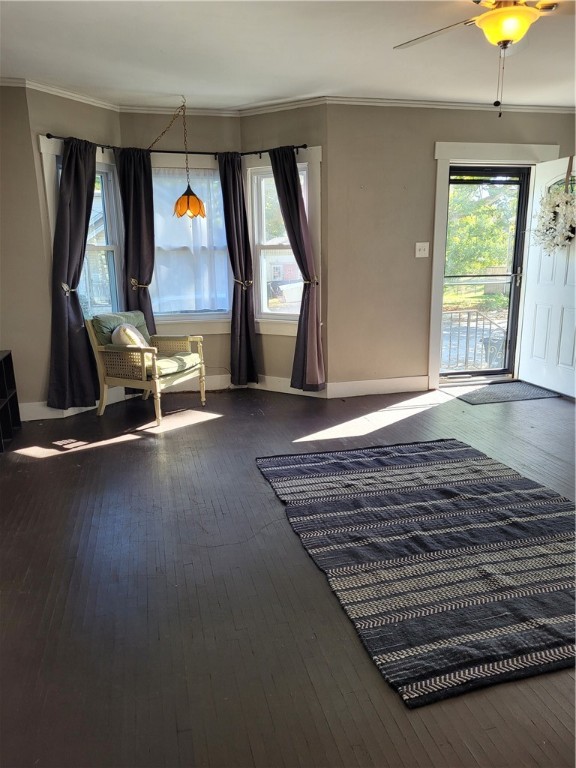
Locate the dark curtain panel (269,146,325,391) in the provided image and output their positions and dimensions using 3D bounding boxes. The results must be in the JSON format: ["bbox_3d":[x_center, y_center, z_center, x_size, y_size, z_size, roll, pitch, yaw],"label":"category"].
[{"bbox_3d":[0.084,-0.962,5.037,0.530,2.090,0.140,7,15,31],"label":"dark curtain panel"}]

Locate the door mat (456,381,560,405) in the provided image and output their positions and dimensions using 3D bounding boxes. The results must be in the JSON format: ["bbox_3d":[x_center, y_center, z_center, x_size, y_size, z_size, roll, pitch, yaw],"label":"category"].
[{"bbox_3d":[1.943,0.070,5.334,0.910,0.012,0.620,-4,13,-13],"label":"door mat"}]

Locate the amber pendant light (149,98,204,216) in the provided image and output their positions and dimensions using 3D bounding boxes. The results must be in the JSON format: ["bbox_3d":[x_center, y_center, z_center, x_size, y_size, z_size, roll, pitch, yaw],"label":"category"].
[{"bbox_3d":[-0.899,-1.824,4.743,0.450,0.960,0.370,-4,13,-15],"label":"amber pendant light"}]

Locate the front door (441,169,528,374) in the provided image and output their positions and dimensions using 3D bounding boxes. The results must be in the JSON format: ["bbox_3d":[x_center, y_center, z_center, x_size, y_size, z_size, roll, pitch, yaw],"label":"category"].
[{"bbox_3d":[1.839,-1.018,5.430,0.875,1.935,0.060,-4,13,-13],"label":"front door"}]

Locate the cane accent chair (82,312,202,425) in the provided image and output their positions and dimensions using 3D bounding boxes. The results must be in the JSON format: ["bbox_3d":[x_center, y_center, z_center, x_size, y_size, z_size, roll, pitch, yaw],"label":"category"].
[{"bbox_3d":[-1.152,-0.165,4.787,0.710,0.800,0.660,5,14,25],"label":"cane accent chair"}]

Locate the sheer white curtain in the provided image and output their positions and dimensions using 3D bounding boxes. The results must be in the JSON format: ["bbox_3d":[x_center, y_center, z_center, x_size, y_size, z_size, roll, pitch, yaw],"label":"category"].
[{"bbox_3d":[-0.920,-1.272,5.263,0.725,1.305,0.100,-4,13,-15],"label":"sheer white curtain"}]

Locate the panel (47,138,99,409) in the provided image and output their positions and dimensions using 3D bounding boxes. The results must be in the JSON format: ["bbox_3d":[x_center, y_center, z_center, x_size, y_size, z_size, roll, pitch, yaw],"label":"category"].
[{"bbox_3d":[-1.681,-0.816,4.550,0.150,2.090,0.610,7,15,30],"label":"panel"}]

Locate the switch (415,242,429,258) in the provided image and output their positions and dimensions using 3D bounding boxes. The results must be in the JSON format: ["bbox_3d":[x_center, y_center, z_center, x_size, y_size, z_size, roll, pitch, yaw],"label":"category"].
[{"bbox_3d":[1.201,-1.192,5.131,0.122,0.124,0.012,-4,13,-13],"label":"switch"}]

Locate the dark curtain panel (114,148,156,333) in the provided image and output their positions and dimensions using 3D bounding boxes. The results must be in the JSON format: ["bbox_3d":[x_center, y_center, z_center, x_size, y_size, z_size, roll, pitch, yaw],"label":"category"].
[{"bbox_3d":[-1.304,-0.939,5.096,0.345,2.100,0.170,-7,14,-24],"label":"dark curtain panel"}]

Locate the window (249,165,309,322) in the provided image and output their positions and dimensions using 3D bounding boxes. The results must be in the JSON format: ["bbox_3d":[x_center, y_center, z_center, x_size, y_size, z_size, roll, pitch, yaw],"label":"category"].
[{"bbox_3d":[-0.074,-1.261,5.200,0.620,1.325,0.100,7,15,31],"label":"window"}]

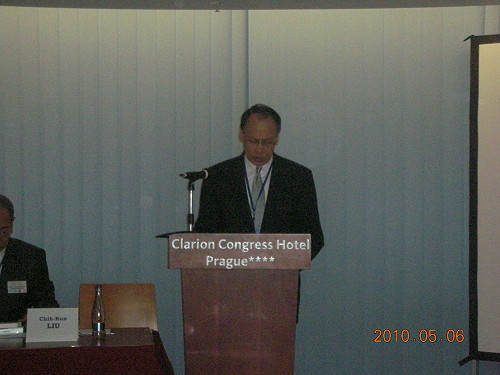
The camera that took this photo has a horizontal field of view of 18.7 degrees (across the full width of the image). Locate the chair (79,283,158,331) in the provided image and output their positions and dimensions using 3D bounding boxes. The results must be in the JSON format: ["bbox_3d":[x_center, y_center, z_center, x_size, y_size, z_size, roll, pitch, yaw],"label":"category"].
[{"bbox_3d":[-0.640,0.910,7.200,0.440,0.860,0.520,0,2,-1],"label":"chair"}]

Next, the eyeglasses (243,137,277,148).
[{"bbox_3d":[0.047,-0.212,6.680,0.142,0.045,0.140,4,20,-1],"label":"eyeglasses"}]

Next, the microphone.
[{"bbox_3d":[-0.230,-0.053,6.420,0.200,0.052,0.050,-2,2,-44],"label":"microphone"}]

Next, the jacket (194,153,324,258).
[{"bbox_3d":[0.041,0.226,6.750,0.590,0.760,0.360,0,2,-1],"label":"jacket"}]

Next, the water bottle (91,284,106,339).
[{"bbox_3d":[-0.627,0.512,6.280,0.058,0.222,0.058,0,2,0],"label":"water bottle"}]

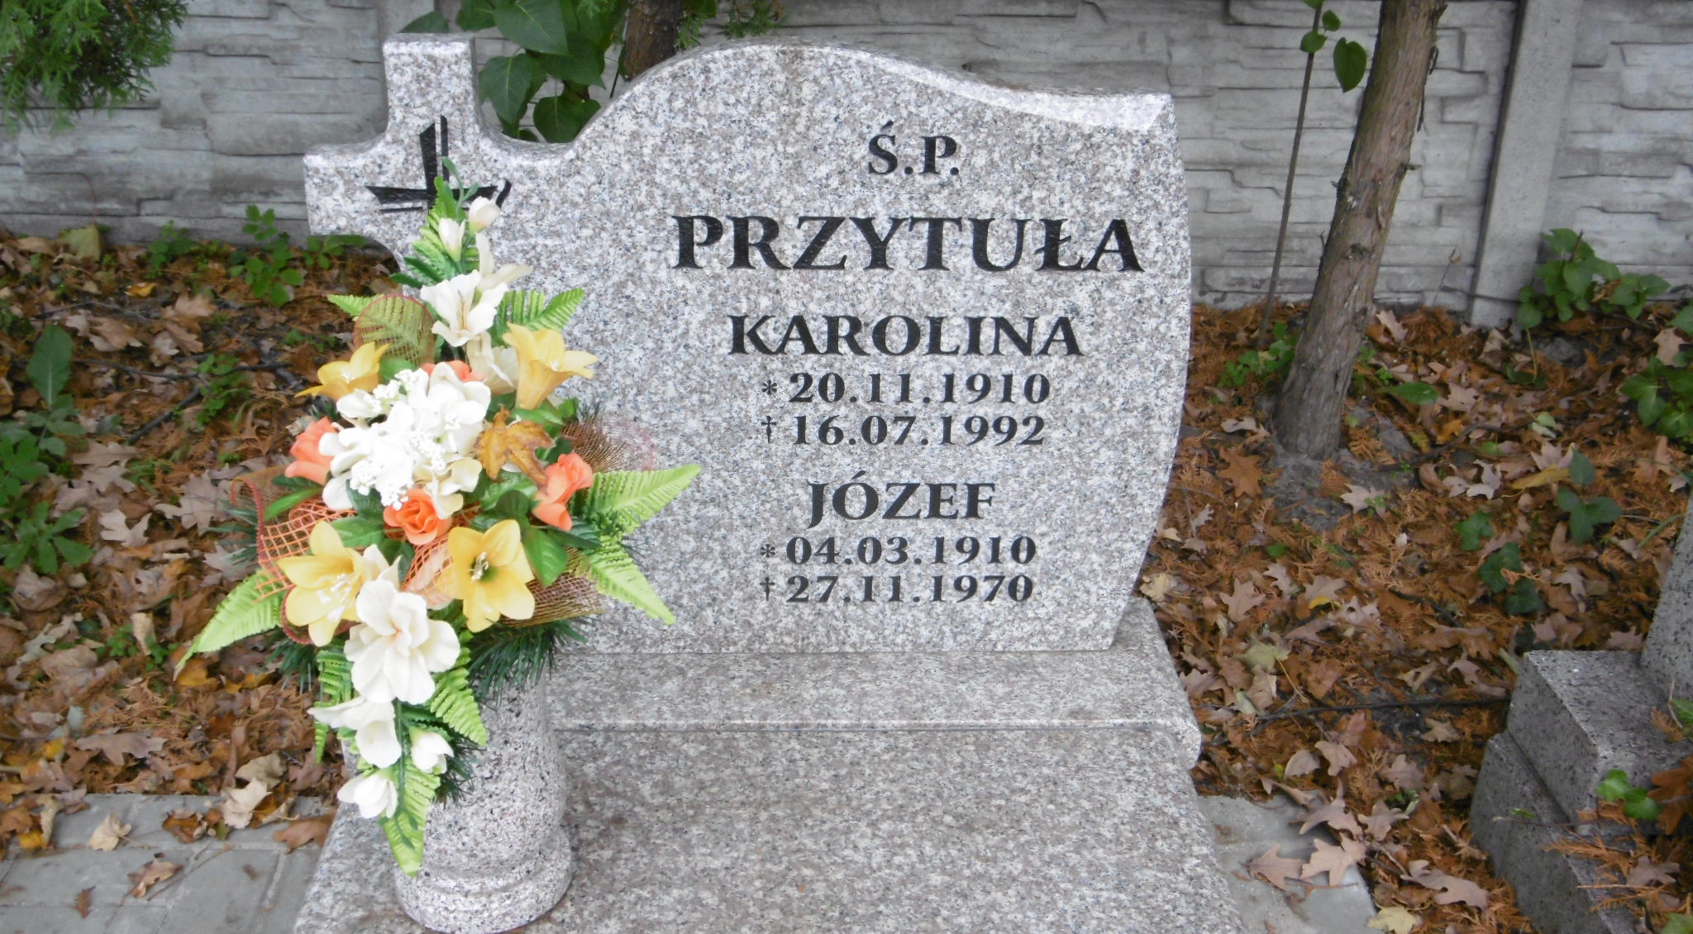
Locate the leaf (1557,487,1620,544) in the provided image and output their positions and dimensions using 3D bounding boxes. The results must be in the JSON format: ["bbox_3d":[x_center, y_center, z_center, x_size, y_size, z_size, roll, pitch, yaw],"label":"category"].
[{"bbox_3d":[1.081,0.070,2.711,0.092,0.045,0.100,0,25,-3],"label":"leaf"}]

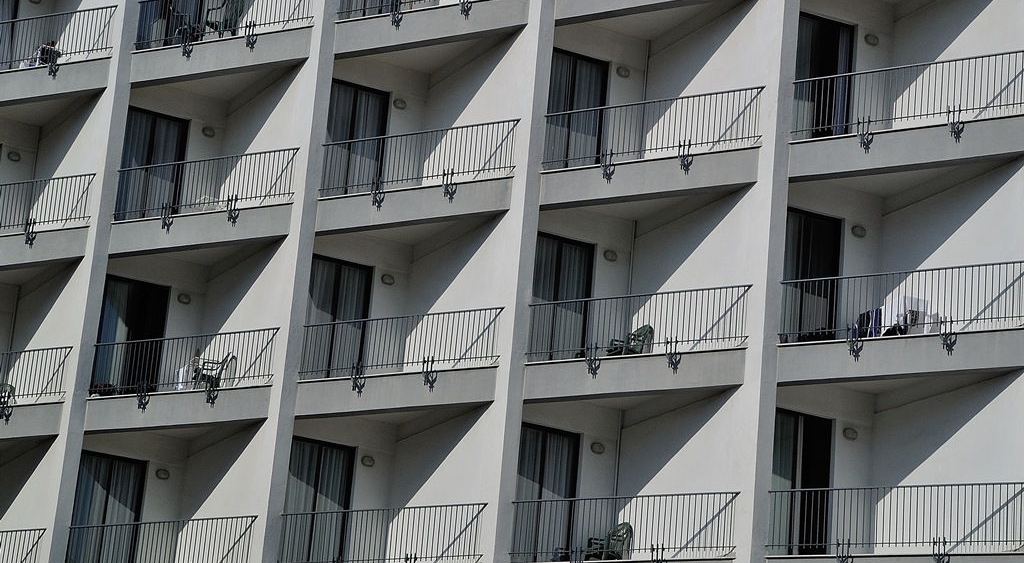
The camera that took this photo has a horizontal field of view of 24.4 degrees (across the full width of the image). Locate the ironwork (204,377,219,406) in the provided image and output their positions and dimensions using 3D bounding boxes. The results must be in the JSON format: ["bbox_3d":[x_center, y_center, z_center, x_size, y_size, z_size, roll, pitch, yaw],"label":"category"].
[{"bbox_3d":[-4.677,1.700,36.693,0.200,0.490,0.100,-4,-17,27],"label":"ironwork"}]

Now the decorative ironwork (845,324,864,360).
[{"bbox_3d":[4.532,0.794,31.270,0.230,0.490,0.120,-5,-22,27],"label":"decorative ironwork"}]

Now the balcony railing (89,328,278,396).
[{"bbox_3d":[-5.063,1.271,36.281,3.450,0.890,0.080,-5,-22,27],"label":"balcony railing"}]

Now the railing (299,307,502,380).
[{"bbox_3d":[-1.684,0.963,35.358,3.465,0.850,0.080,-4,-17,27],"label":"railing"}]

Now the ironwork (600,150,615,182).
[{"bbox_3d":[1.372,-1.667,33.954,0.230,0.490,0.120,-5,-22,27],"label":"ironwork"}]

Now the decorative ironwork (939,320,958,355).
[{"bbox_3d":[5.788,0.737,31.389,0.200,0.490,0.100,-4,-17,27],"label":"decorative ironwork"}]

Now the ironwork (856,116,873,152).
[{"bbox_3d":[4.877,-2.059,32.760,0.200,0.490,0.100,-4,-17,27],"label":"ironwork"}]

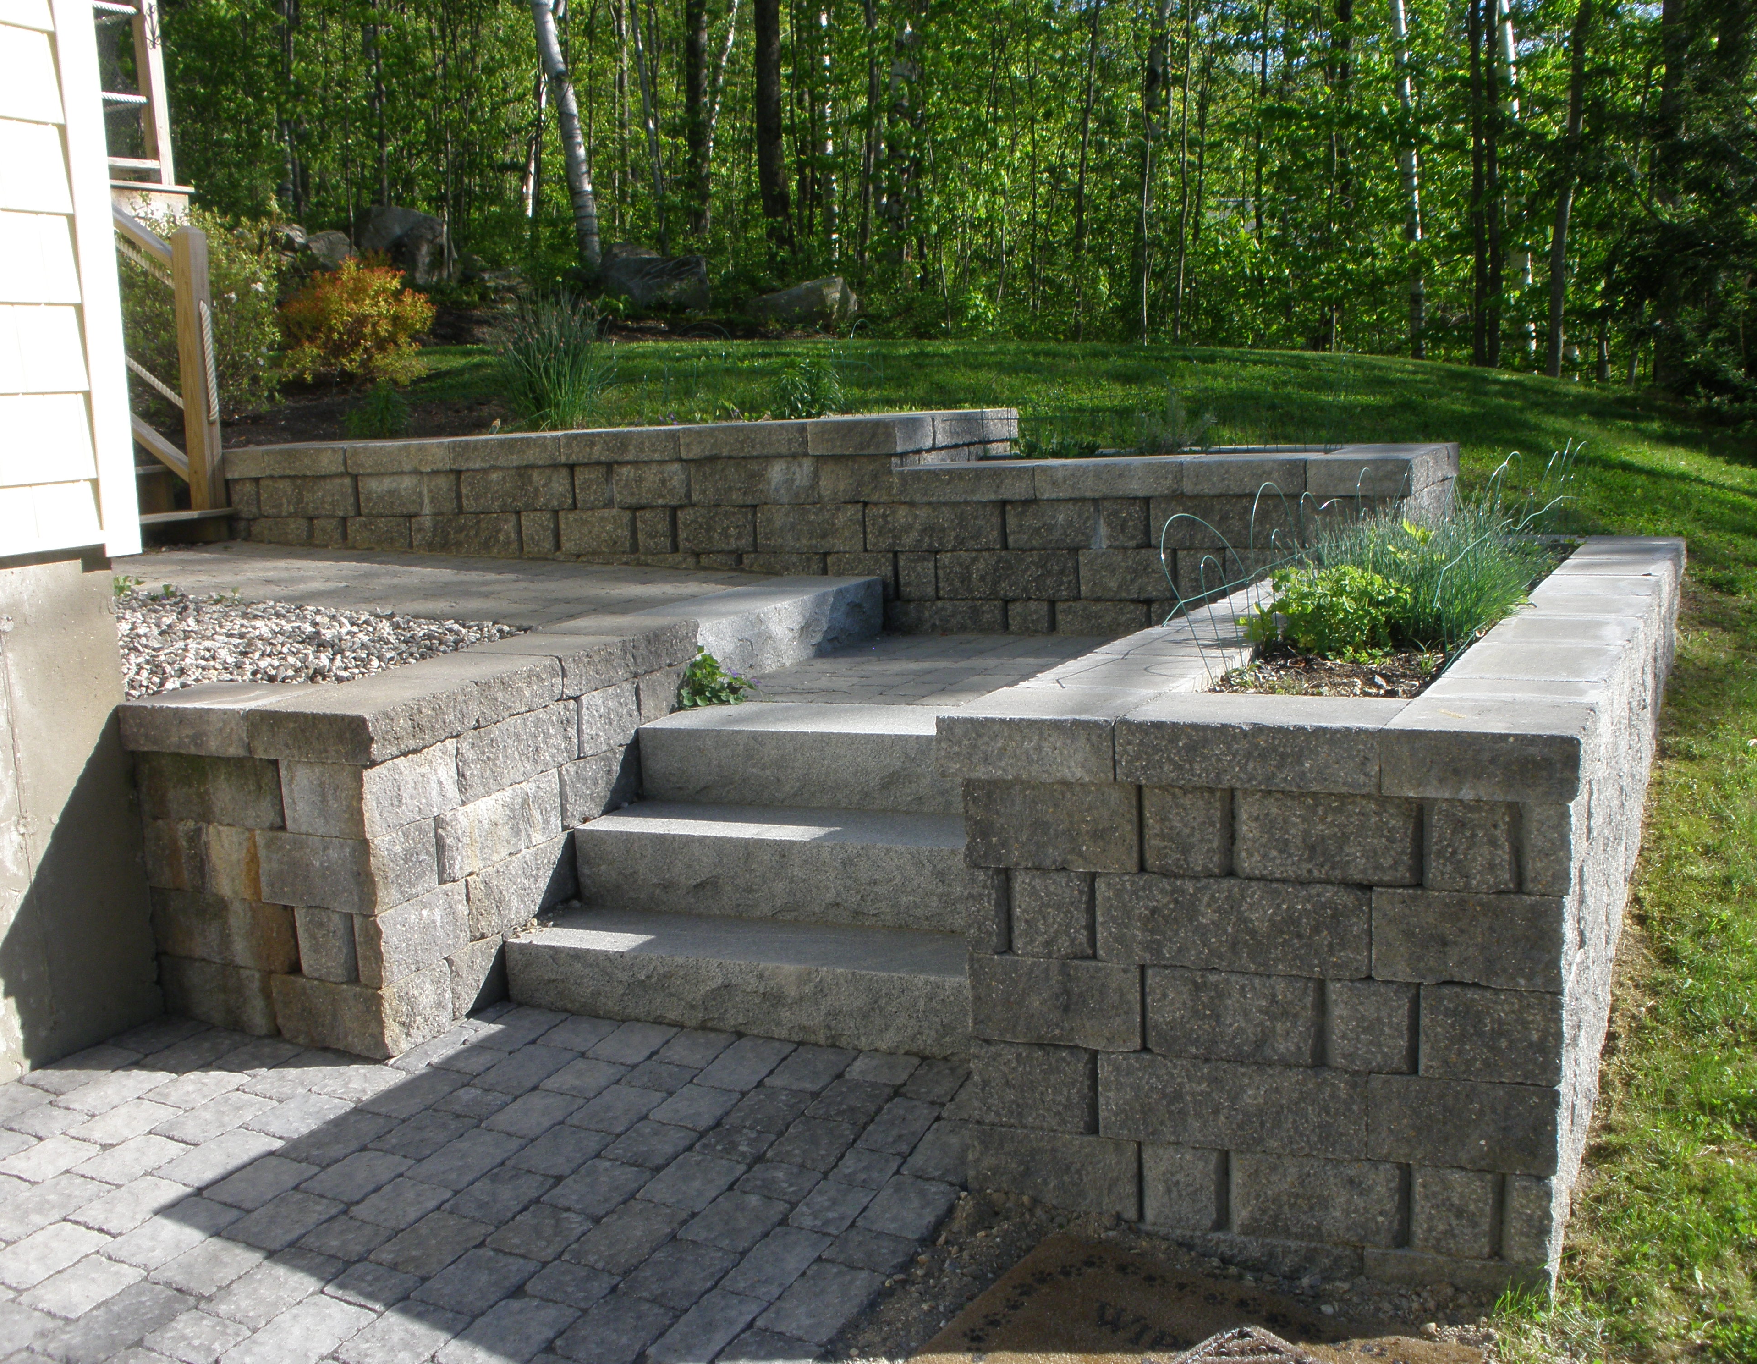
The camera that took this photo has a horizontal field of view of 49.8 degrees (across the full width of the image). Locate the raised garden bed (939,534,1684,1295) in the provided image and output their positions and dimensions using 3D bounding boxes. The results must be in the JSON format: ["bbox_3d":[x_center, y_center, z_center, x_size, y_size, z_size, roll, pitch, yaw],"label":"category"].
[{"bbox_3d":[1.452,0.227,4.965,1.060,0.900,4.100,1,9,25],"label":"raised garden bed"}]

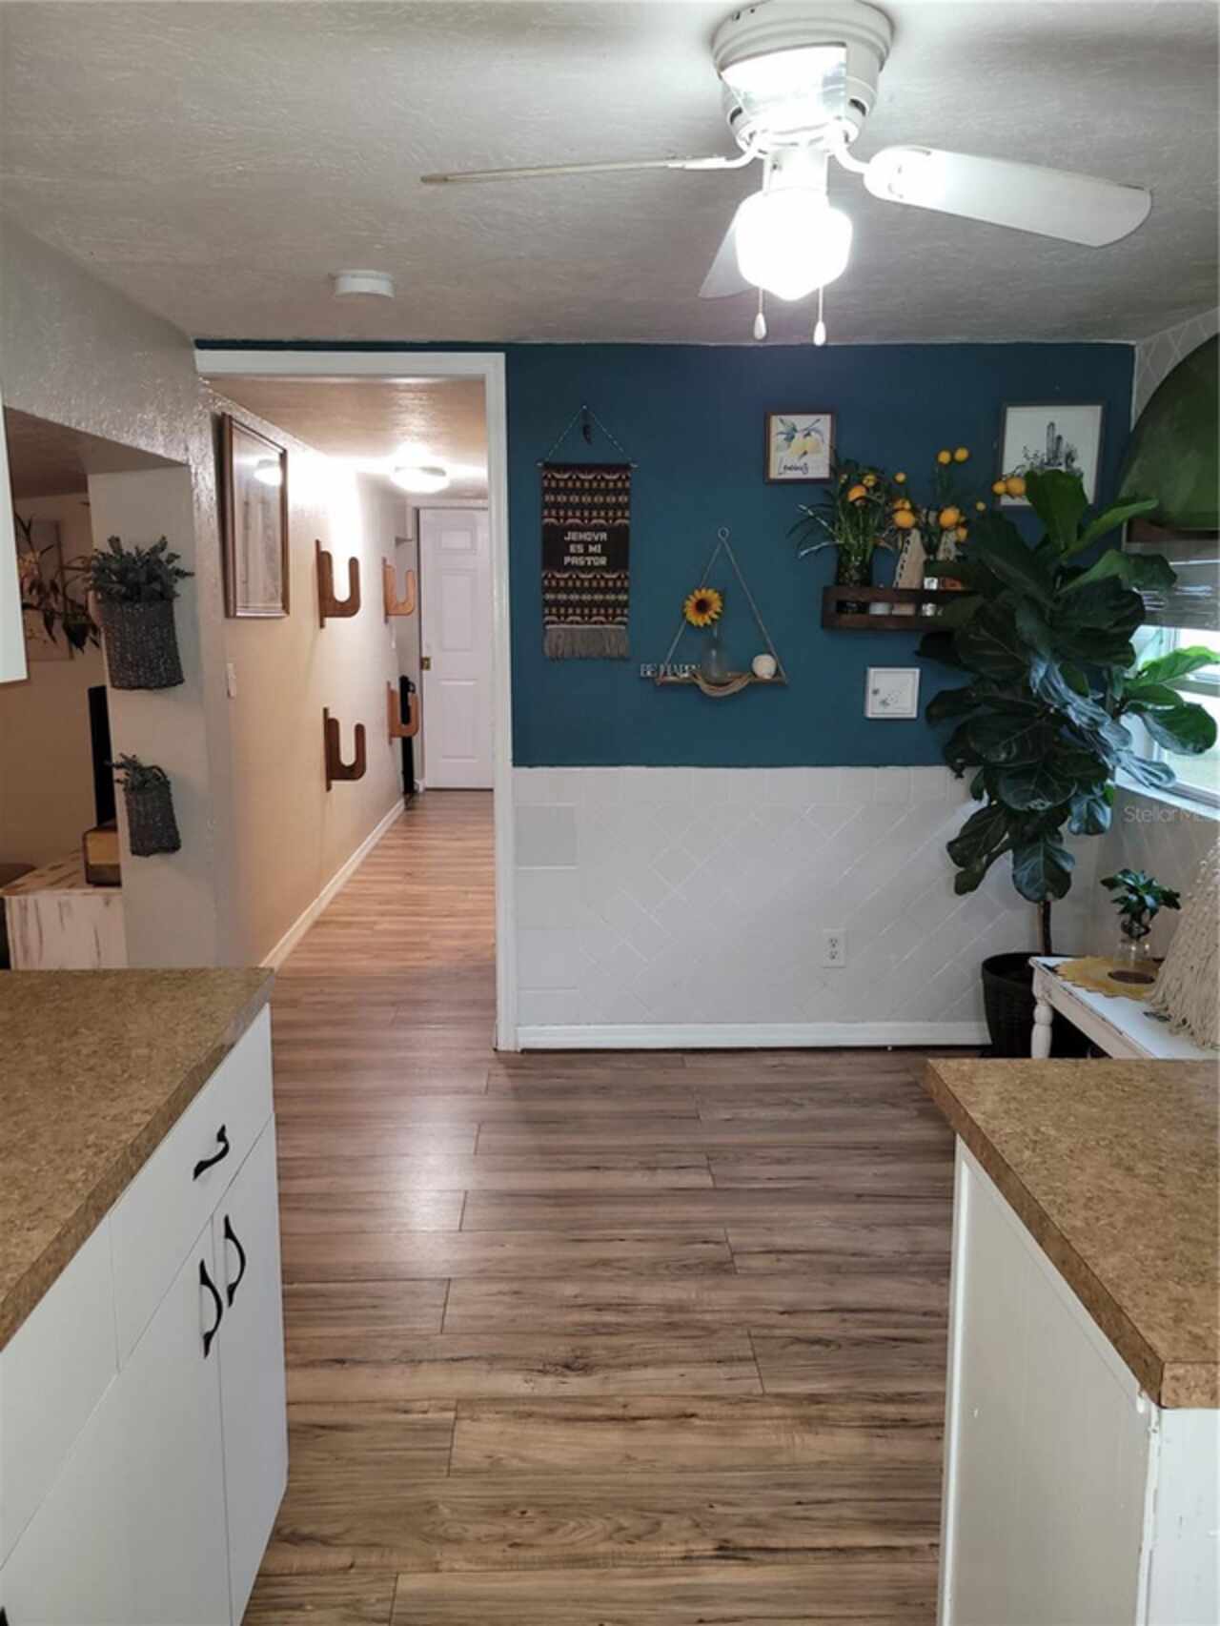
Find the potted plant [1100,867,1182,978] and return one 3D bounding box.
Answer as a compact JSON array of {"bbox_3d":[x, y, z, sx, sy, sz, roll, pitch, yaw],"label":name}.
[{"bbox_3d":[1.316,0.270,3.057,0.184,0.253,0.174,0,9,-1],"label":"potted plant"}]

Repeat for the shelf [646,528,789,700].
[{"bbox_3d":[0.300,-0.571,3.499,0.387,0.481,0.119,0,9,-1],"label":"shelf"}]

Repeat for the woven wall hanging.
[{"bbox_3d":[-0.069,-0.842,3.670,0.287,0.748,0.025,0,9,-2],"label":"woven wall hanging"}]

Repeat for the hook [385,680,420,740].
[{"bbox_3d":[-1.318,-0.641,7.839,0.189,0.402,0.070,0,9,-1],"label":"hook"}]

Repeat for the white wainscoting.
[{"bbox_3d":[0.610,0.295,3.704,1.777,0.878,0.025,0,9,-1],"label":"white wainscoting"}]

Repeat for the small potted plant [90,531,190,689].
[{"bbox_3d":[-1.335,-0.568,3.469,0.270,0.425,0.170,1,9,6],"label":"small potted plant"}]

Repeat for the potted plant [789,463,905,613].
[{"bbox_3d":[0.694,-0.815,3.576,0.330,0.441,0.240,0,9,-2],"label":"potted plant"}]

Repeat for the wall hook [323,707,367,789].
[{"bbox_3d":[-1.266,-0.304,5.873,0.189,0.402,0.070,0,9,-1],"label":"wall hook"}]

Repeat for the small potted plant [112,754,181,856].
[{"bbox_3d":[-1.356,-0.022,3.578,0.180,0.287,0.120,1,9,6],"label":"small potted plant"}]

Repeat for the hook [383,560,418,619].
[{"bbox_3d":[-1.321,-1.405,7.714,0.189,0.402,0.070,0,9,-1],"label":"hook"}]

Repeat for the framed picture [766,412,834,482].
[{"bbox_3d":[0.542,-1.044,3.483,0.194,0.195,0.020,0,9,-1],"label":"framed picture"}]

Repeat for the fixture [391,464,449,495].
[{"bbox_3d":[-1.030,-1.812,6.619,0.308,0.129,0.308,0,9,-1],"label":"fixture"}]

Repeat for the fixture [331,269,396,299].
[{"bbox_3d":[-0.582,-1.249,2.883,0.150,0.042,0.150,0,9,-2],"label":"fixture"}]

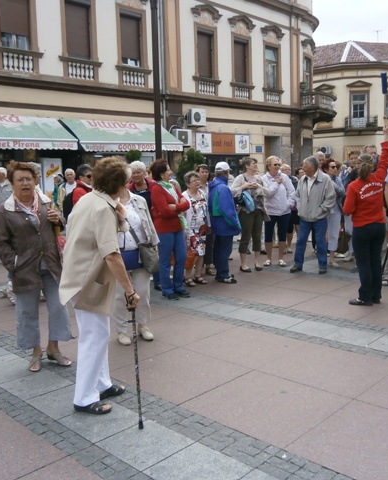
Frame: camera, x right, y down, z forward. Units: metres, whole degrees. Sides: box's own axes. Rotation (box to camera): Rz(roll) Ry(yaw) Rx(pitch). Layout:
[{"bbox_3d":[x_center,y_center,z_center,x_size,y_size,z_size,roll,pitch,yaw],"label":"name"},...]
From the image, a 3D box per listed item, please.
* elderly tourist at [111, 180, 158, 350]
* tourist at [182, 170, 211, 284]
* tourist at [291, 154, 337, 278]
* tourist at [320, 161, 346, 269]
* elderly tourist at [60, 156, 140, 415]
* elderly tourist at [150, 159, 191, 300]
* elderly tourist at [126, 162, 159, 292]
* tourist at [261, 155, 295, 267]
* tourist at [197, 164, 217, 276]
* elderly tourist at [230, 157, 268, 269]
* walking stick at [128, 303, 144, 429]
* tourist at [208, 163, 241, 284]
[{"bbox_3d":[-0.540,0.122,4.360,0.520,1.613,0.380,-2,7,-1],"label":"elderly tourist"},{"bbox_3d":[0.021,-0.171,6.720,0.460,1.559,0.340,-5,7,-23],"label":"tourist"},{"bbox_3d":[1.787,-0.380,7.250,0.600,1.737,0.380,2,8,33],"label":"tourist"},{"bbox_3d":[2.168,-0.425,7.495,0.500,1.670,0.360,-8,10,-40],"label":"tourist"},{"bbox_3d":[-0.601,0.285,3.090,0.470,1.622,0.470,-6,8,-28],"label":"elderly tourist"},{"bbox_3d":[-0.275,-0.136,5.870,0.380,1.687,0.480,2,8,34],"label":"elderly tourist"},{"bbox_3d":[-0.691,-0.198,6.330,0.500,1.678,0.320,-4,7,-12],"label":"elderly tourist"},{"bbox_3d":[1.322,-0.465,7.700,0.540,1.722,0.350,-2,7,-3],"label":"tourist"},{"bbox_3d":[0.168,-0.303,7.217,0.500,1.641,0.360,-5,8,-25],"label":"tourist"},{"bbox_3d":[0.845,-0.392,7.320,0.550,1.707,0.380,-4,7,-16],"label":"elderly tourist"},{"bbox_3d":[-0.332,0.704,2.745,0.110,0.759,0.045,-6,4,-30],"label":"walking stick"},{"bbox_3d":[0.435,-0.258,6.850,0.380,1.701,0.500,-4,7,-18],"label":"tourist"}]

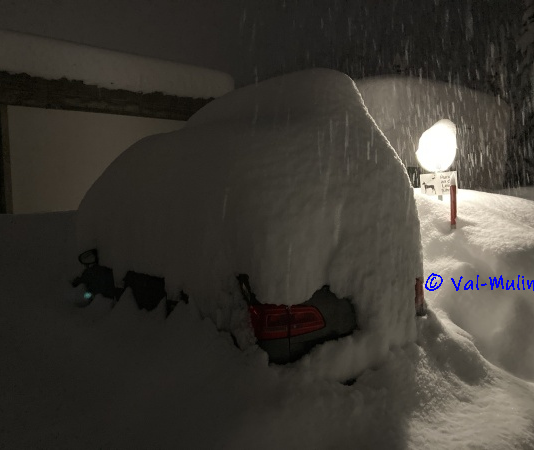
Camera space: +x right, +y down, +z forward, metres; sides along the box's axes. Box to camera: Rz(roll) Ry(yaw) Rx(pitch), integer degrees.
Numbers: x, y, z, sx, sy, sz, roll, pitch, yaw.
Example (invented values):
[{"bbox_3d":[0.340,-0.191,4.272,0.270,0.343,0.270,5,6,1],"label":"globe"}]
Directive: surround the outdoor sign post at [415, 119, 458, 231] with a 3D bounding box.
[{"bbox_3d":[1.716,-0.511,20.000,0.420,1.150,0.350,0,6,11],"label":"outdoor sign post"}]

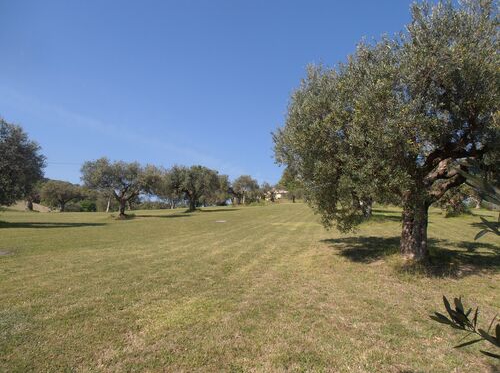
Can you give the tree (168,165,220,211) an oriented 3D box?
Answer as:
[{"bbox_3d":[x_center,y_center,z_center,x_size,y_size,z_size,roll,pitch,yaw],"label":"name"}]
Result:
[{"bbox_3d":[-6.403,0.231,40.000,5.870,5.310,5.600,0,-2,0],"label":"tree"}]

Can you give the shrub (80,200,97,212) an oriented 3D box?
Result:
[{"bbox_3d":[-23.757,2.795,51.000,2.340,1.770,2.000,0,-2,0],"label":"shrub"}]

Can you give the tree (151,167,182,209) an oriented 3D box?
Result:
[{"bbox_3d":[-10.813,0.265,46.000,4.700,5.570,4.700,0,-2,0],"label":"tree"}]

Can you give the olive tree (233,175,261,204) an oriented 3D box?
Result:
[{"bbox_3d":[-0.606,0.519,60.000,4.790,4.850,4.700,0,-2,0],"label":"olive tree"}]

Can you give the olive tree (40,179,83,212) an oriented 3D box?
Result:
[{"bbox_3d":[-27.729,1.324,51.000,6.080,4.710,5.600,0,-2,0],"label":"olive tree"}]

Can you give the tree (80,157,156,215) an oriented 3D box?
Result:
[{"bbox_3d":[-11.758,0.089,31.000,6.600,5.360,6.000,0,-2,0],"label":"tree"}]

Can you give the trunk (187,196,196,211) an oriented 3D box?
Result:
[{"bbox_3d":[-6.749,1.961,40.000,1.150,1.850,0.950,0,-2,0],"label":"trunk"}]

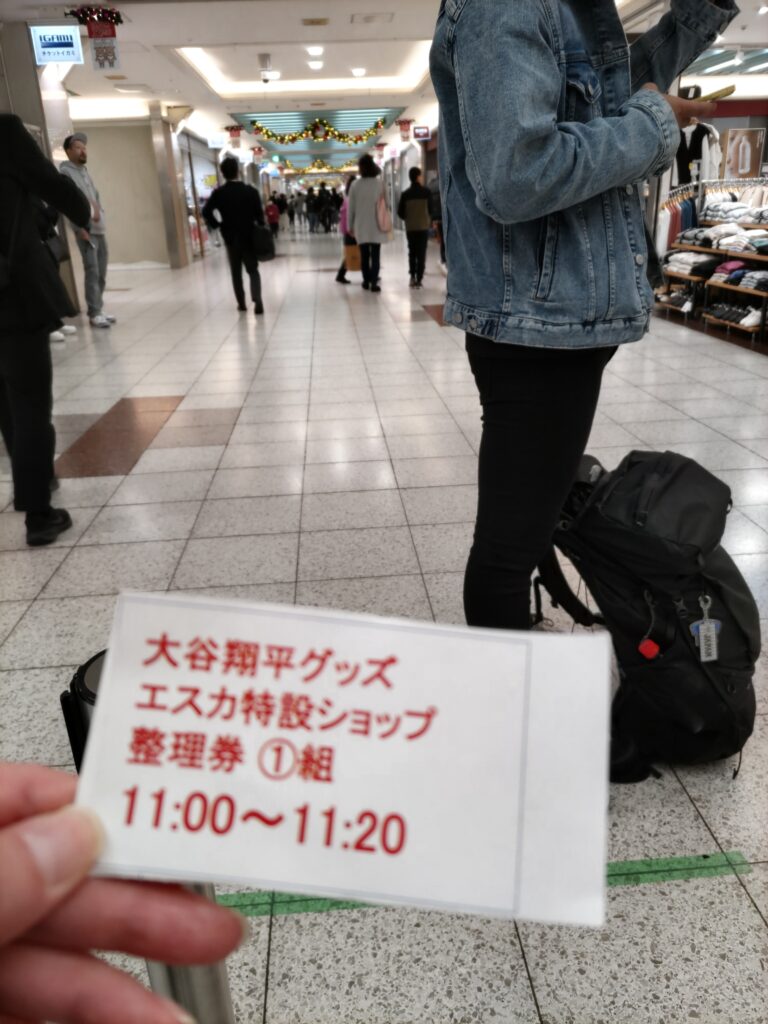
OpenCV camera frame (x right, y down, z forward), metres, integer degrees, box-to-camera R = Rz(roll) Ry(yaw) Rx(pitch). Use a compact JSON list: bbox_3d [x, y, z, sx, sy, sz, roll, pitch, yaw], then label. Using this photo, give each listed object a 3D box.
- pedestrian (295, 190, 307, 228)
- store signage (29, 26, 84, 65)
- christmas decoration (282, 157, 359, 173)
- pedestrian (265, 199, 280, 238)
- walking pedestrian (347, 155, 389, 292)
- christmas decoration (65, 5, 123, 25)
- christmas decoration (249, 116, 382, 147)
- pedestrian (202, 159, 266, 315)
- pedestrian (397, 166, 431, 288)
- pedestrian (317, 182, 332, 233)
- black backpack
[{"bbox_3d":[-3.972,-14.390,36.585,0.500,1.620,0.400,-3,22,-3],"label":"pedestrian"},{"bbox_3d":[-3.468,-4.955,8.169,0.500,0.360,0.120,-3,22,-3],"label":"store signage"},{"bbox_3d":[-2.626,-14.368,31.800,3.100,0.600,0.200,-3,22,-3],"label":"christmas decoration"},{"bbox_3d":[-4.309,-11.377,29.721,0.560,1.450,0.360,-3,22,-3],"label":"pedestrian"},{"bbox_3d":[-0.198,-3.914,10.476,0.560,1.690,0.420,-3,22,-3],"label":"walking pedestrian"},{"bbox_3d":[-2.974,-5.097,7.883,0.560,0.170,0.170,-3,22,-3],"label":"christmas decoration"},{"bbox_3d":[-1.536,-8.658,17.500,3.080,0.580,0.200,-3,22,-3],"label":"christmas decoration"},{"bbox_3d":[-1.646,-3.132,8.761,0.680,1.660,0.450,-3,22,-3],"label":"pedestrian"},{"bbox_3d":[0.453,-4.076,11.054,0.500,1.610,0.360,-3,22,-3],"label":"pedestrian"},{"bbox_3d":[-2.270,-11.670,29.494,0.550,1.740,0.450,-3,22,-3],"label":"pedestrian"},{"bbox_3d":[0.574,0.183,1.614,0.370,0.590,0.320,-6,15,36],"label":"black backpack"}]

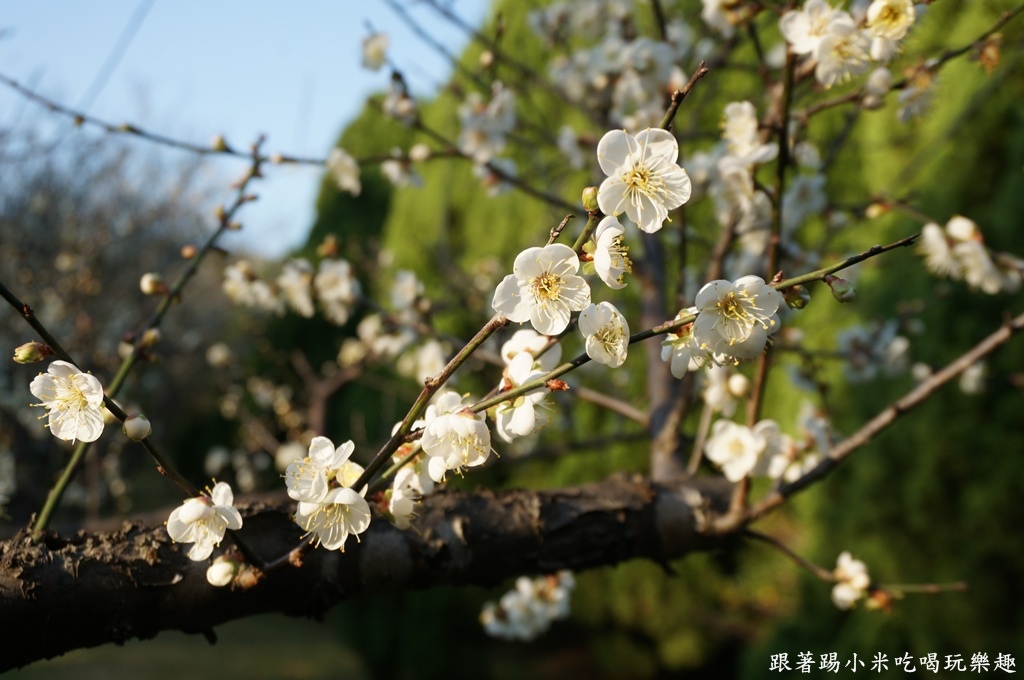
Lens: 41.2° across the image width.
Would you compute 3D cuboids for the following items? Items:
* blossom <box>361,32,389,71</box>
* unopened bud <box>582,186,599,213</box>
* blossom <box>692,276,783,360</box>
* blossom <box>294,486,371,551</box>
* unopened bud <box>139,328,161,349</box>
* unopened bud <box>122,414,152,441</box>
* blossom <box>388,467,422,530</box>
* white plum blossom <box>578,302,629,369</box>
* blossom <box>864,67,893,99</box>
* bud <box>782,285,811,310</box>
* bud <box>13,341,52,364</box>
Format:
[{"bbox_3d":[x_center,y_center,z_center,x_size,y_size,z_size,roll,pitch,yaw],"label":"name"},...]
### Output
[{"bbox_3d":[-0.086,-0.180,0.850,0.021,0.023,0.013,2,11,-25],"label":"blossom"},{"bbox_3d":[0.021,-0.037,0.362,0.004,0.007,0.004,-7,6,0],"label":"unopened bud"},{"bbox_3d":[0.062,-0.006,0.375,0.024,0.024,0.014,2,14,-22],"label":"blossom"},{"bbox_3d":[-0.050,0.050,0.380,0.021,0.020,0.013,-1,30,8],"label":"blossom"},{"bbox_3d":[-0.125,-0.001,0.470,0.006,0.007,0.006,40,6,0],"label":"unopened bud"},{"bbox_3d":[-0.103,0.024,0.375,0.008,0.008,0.008,0,-5,0],"label":"unopened bud"},{"bbox_3d":[-0.031,0.046,0.400,0.012,0.019,0.019,21,-3,6],"label":"blossom"},{"bbox_3d":[0.024,-0.001,0.365,0.018,0.018,0.011,4,-1,-37],"label":"white plum blossom"},{"bbox_3d":[0.153,-0.108,0.570,0.012,0.013,0.012,1,-5,-6],"label":"blossom"},{"bbox_3d":[0.079,-0.012,0.380,0.007,0.006,0.006,32,0,12],"label":"bud"},{"bbox_3d":[-0.135,0.004,0.385,0.011,0.007,0.007,-9,0,-15],"label":"bud"}]

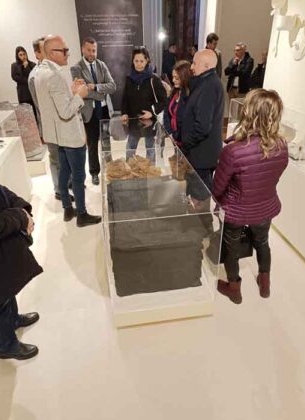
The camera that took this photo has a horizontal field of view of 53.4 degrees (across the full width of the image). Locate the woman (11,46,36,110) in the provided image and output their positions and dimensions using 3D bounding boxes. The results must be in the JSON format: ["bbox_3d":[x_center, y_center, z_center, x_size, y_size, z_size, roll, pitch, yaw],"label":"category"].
[{"bbox_3d":[-2.020,-1.854,5.141,0.460,1.630,0.340,-15,33,-21],"label":"woman"}]

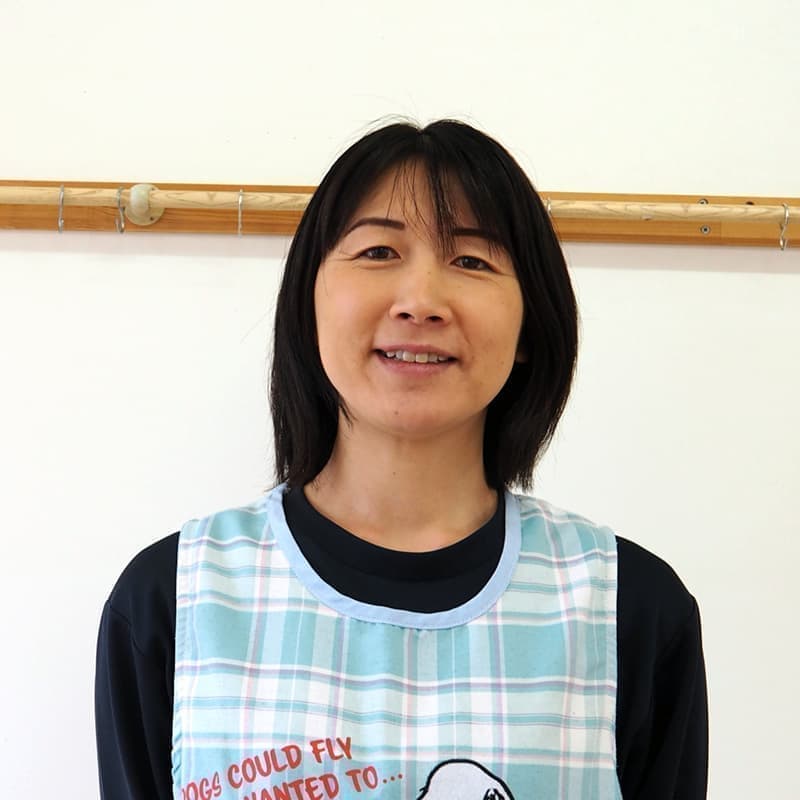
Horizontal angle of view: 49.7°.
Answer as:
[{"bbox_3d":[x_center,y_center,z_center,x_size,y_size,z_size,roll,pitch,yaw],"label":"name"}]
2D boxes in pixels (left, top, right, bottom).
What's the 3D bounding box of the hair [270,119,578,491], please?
[{"bbox_3d":[0.019,-0.072,0.680,0.230,0.280,0.210,3,-5,1],"label":"hair"}]

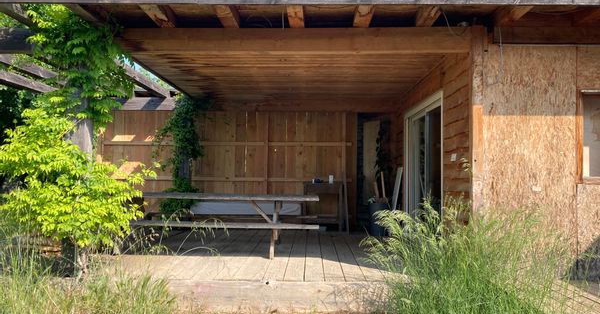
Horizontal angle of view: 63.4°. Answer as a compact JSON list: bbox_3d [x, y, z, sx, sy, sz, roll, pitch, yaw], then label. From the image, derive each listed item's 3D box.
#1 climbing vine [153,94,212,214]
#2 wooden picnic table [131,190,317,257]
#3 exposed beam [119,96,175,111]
[{"bbox_3d":[-2.010,0.010,8.330,1.020,2.150,0.600,0,-2,1],"label":"climbing vine"},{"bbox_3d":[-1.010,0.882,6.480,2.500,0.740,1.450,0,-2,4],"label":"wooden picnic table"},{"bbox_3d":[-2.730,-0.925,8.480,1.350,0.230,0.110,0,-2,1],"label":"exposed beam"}]

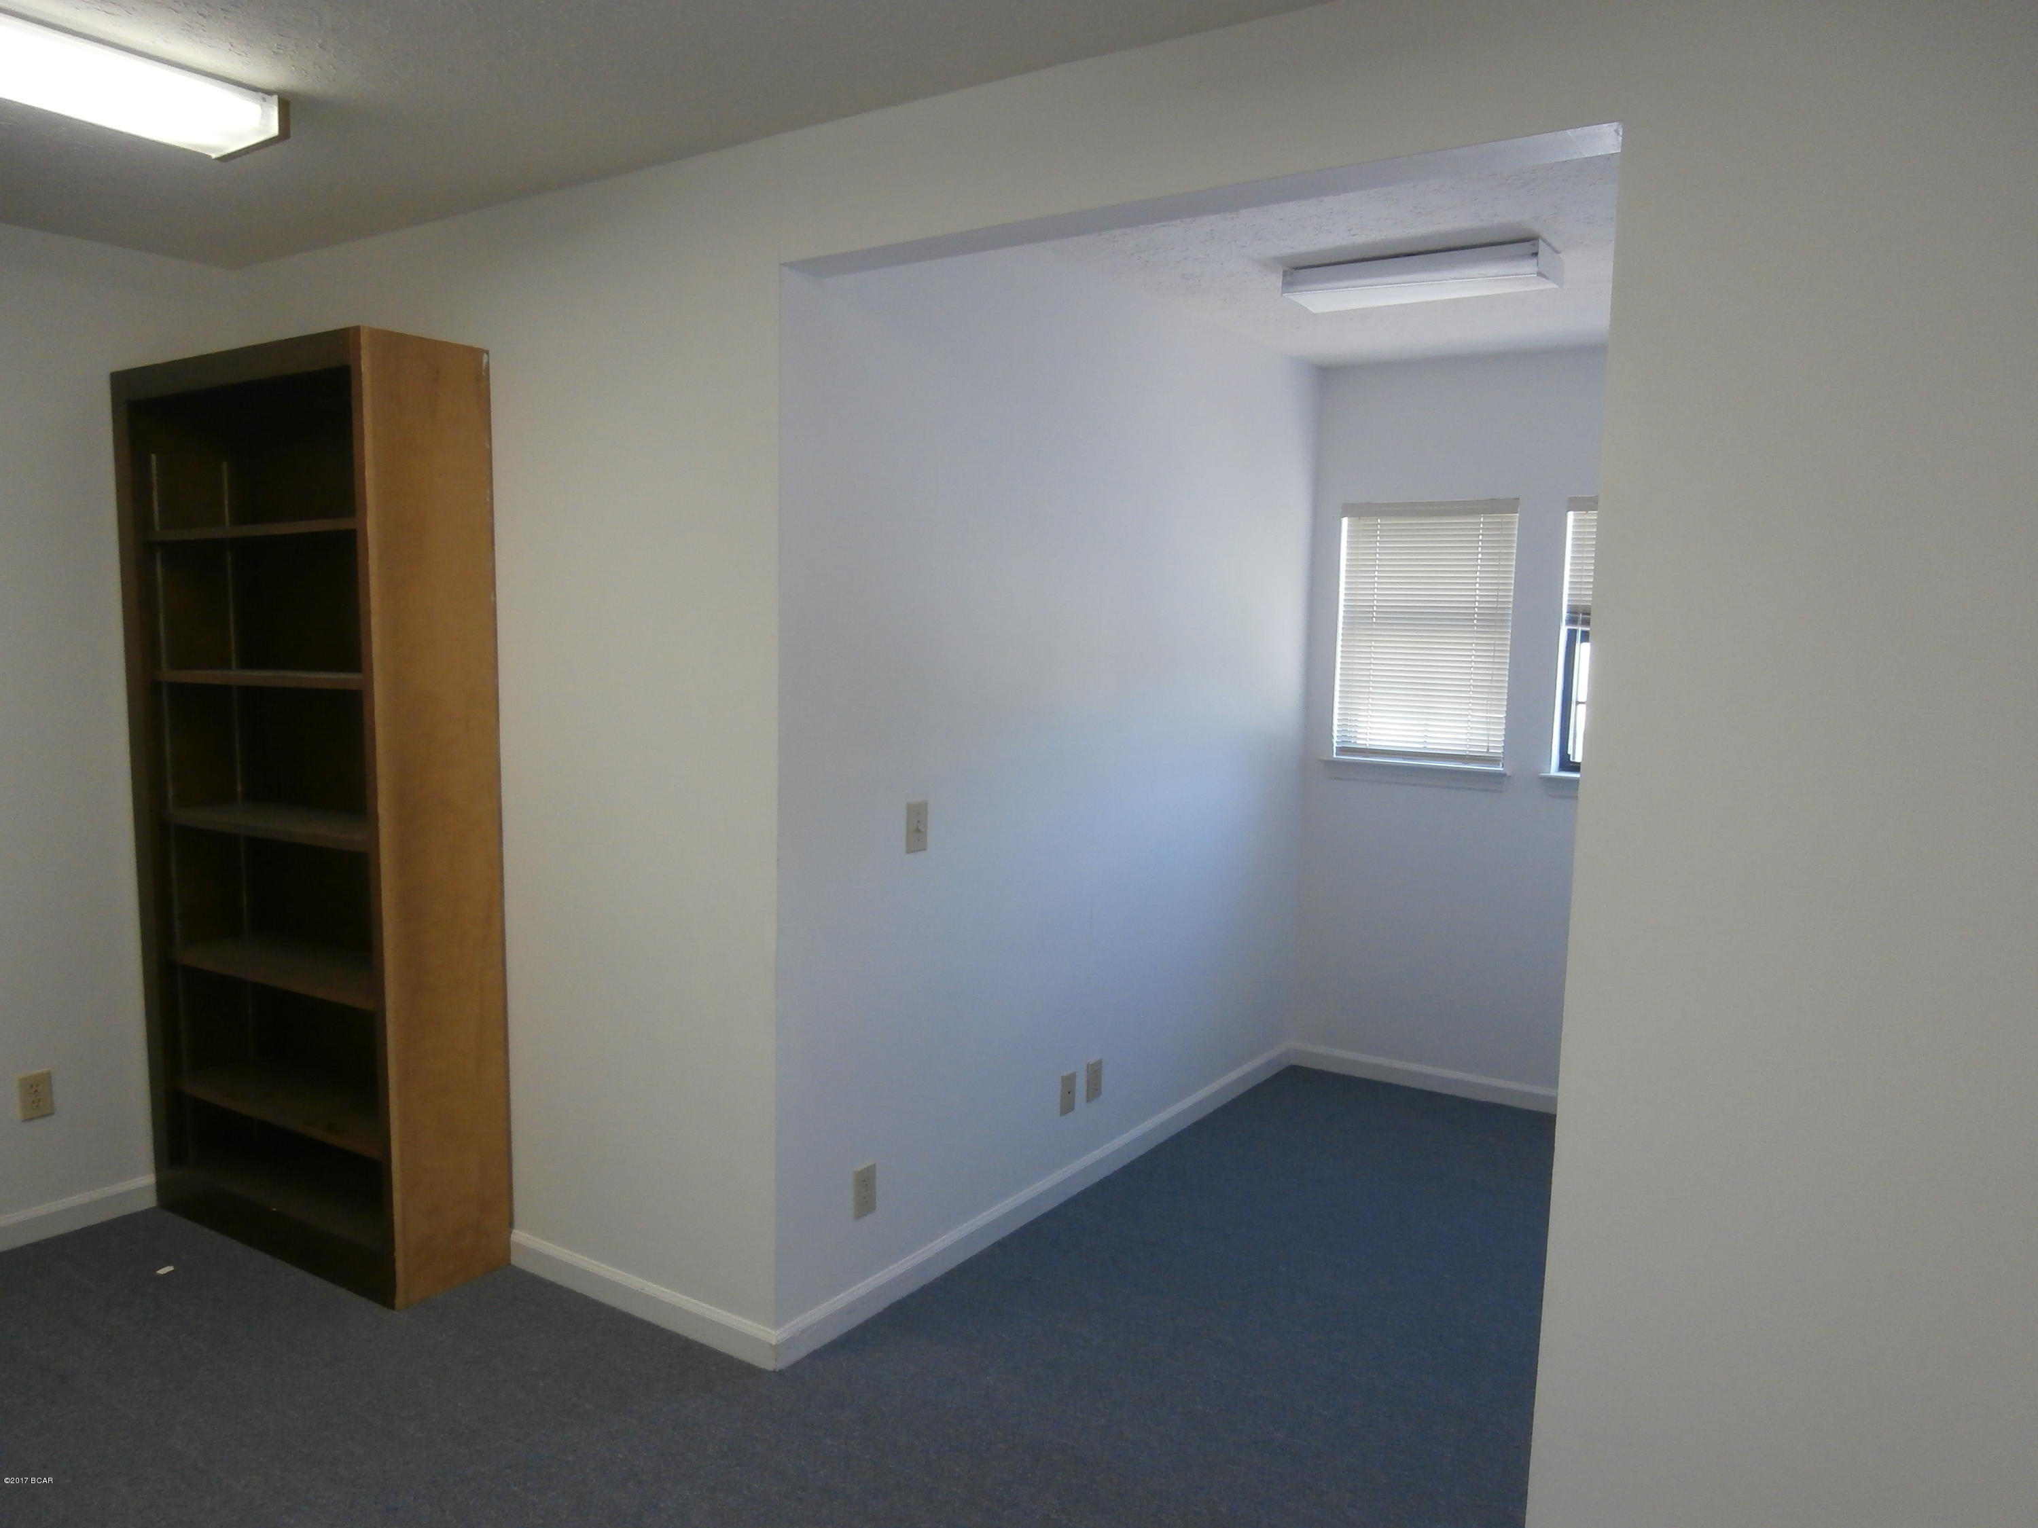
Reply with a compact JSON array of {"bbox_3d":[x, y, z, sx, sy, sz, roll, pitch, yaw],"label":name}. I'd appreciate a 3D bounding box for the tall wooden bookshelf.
[{"bbox_3d":[-1.724,0.114,3.433,1.060,2.130,0.300,5,8,34],"label":"tall wooden bookshelf"}]

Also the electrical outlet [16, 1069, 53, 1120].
[{"bbox_3d":[-2.410,0.817,3.469,0.010,0.115,0.071,5,8,34],"label":"electrical outlet"}]

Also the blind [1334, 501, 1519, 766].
[{"bbox_3d":[1.330,-0.431,4.646,0.576,0.848,0.045,5,8,34],"label":"blind"}]

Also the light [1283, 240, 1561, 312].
[{"bbox_3d":[0.953,-1.162,3.366,0.604,0.080,0.193,5,8,34],"label":"light"}]

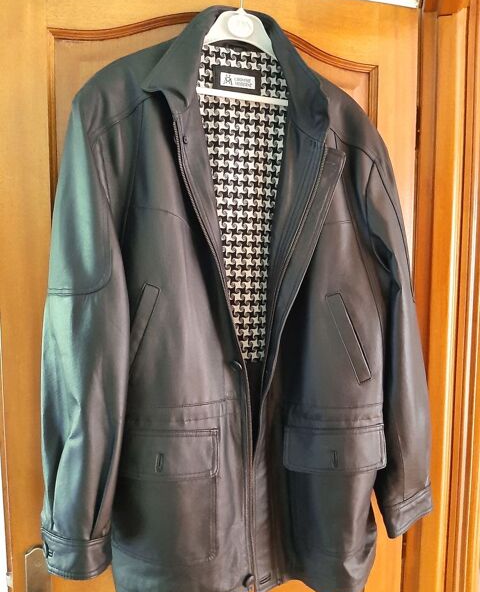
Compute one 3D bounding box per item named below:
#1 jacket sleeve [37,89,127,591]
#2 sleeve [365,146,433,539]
[{"bbox_3d":[-0.216,0.053,0.670,0.125,0.660,0.145,-1,5,-15],"label":"jacket sleeve"},{"bbox_3d":[0.271,0.079,0.830,0.120,0.655,0.145,-5,6,-14],"label":"sleeve"}]

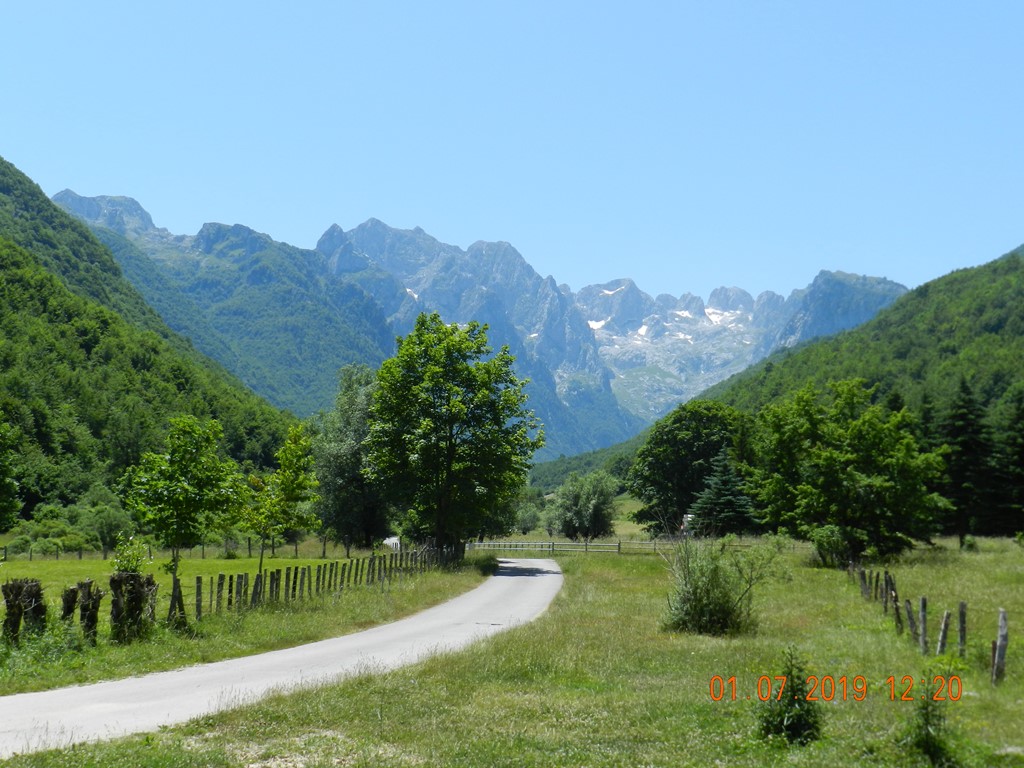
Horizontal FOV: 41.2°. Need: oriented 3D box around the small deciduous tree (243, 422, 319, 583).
[{"bbox_3d":[-8.433,4.317,50.000,2.792,5.835,2.900,0,-6,0],"label":"small deciduous tree"}]

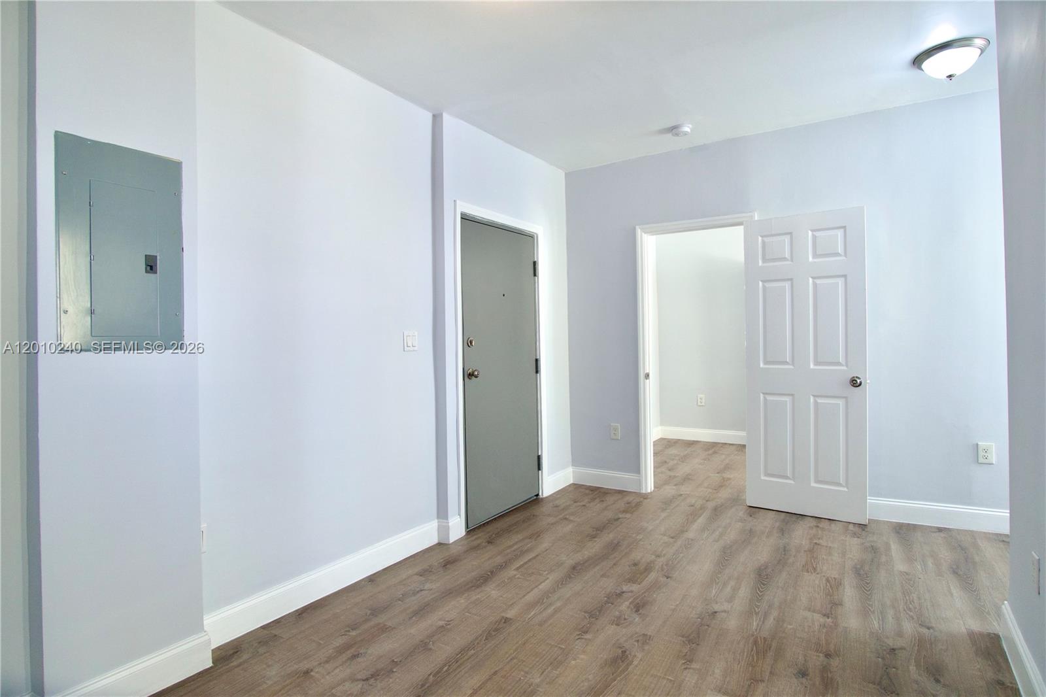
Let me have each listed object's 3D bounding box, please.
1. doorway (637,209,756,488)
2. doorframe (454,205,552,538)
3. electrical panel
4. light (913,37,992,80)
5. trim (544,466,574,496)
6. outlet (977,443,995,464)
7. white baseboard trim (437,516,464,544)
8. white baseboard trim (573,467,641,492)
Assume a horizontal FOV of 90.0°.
[{"bbox_3d":[1.337,0.080,4.013,0.890,2.120,0.130,-1,0,29],"label":"doorway"},{"bbox_3d":[-0.155,0.110,3.718,0.120,2.110,1.040,-1,0,34],"label":"doorframe"},{"bbox_3d":[-1.338,-0.333,1.761,0.030,0.688,0.357,-1,0,34],"label":"electrical panel"},{"bbox_3d":[2.196,-1.447,2.684,0.308,0.142,0.308,-1,0,29],"label":"light"},{"bbox_3d":[0.304,1.088,4.298,0.016,0.135,0.420,-1,0,34],"label":"trim"},{"bbox_3d":[2.822,0.634,3.169,0.076,0.122,0.010,-1,0,29],"label":"outlet"},{"bbox_3d":[-0.426,1.105,3.228,0.070,0.134,0.160,-1,0,34],"label":"white baseboard trim"},{"bbox_3d":[0.684,1.082,4.326,0.600,0.134,0.016,-1,0,29],"label":"white baseboard trim"}]

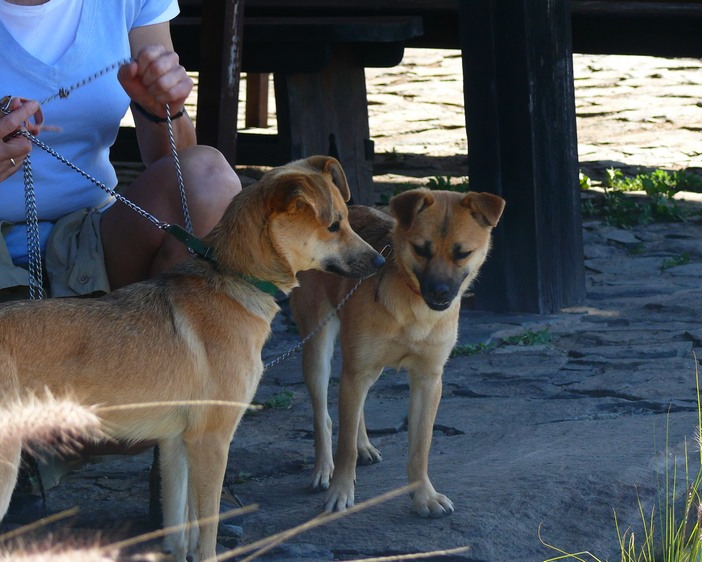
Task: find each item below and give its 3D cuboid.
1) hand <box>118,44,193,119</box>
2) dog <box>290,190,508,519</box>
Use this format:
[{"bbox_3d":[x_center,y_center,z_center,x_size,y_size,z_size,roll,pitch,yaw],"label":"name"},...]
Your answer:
[{"bbox_3d":[-0.281,-0.288,4.470,0.095,0.105,0.090,1,8,11],"label":"hand"},{"bbox_3d":[0.068,0.084,4.620,0.240,0.465,0.580,-4,8,-21],"label":"dog"}]

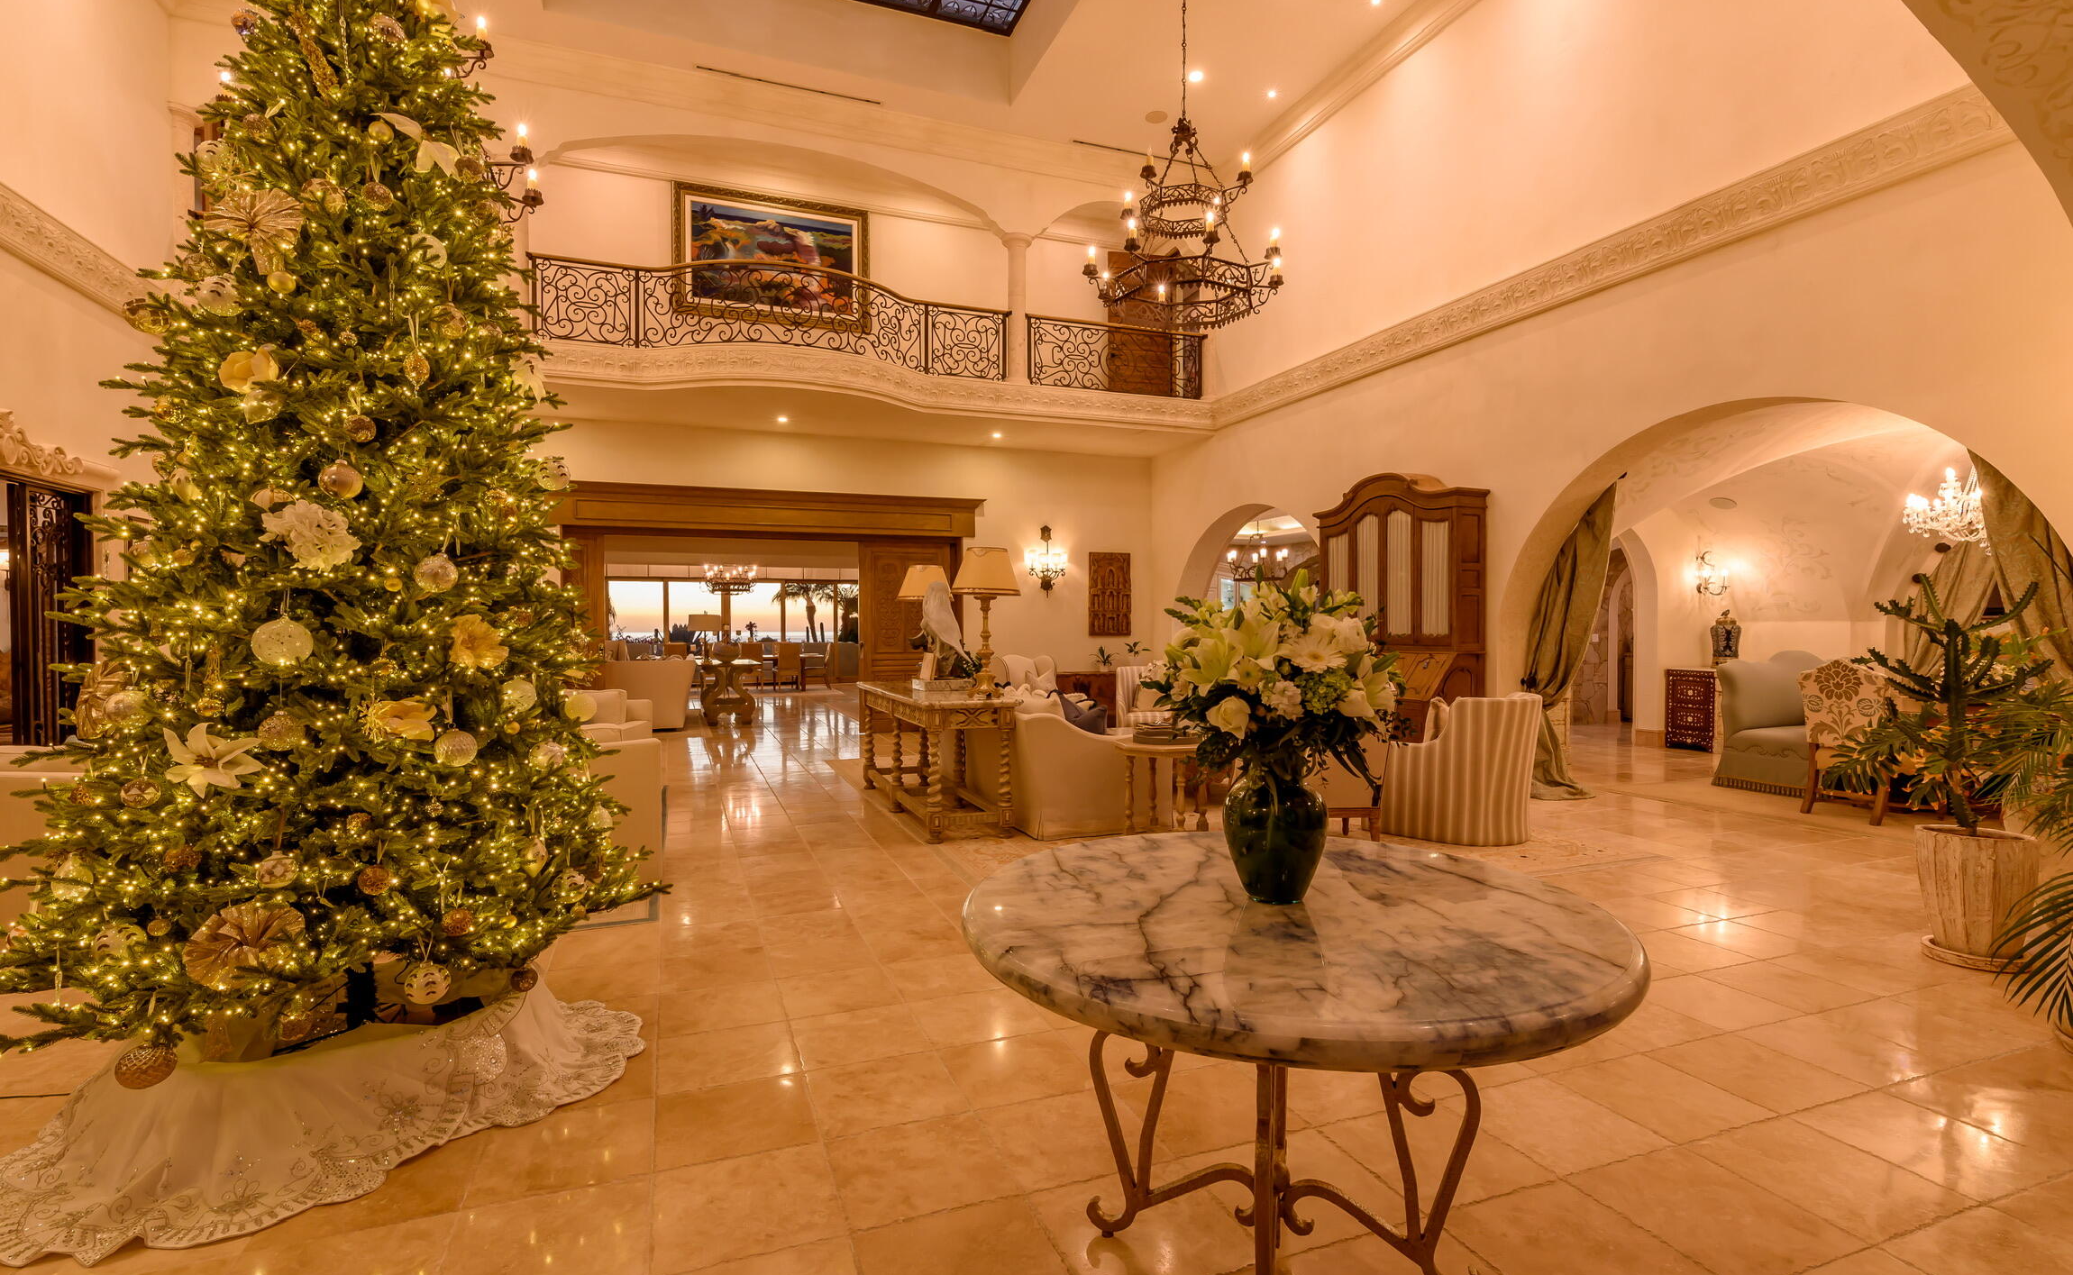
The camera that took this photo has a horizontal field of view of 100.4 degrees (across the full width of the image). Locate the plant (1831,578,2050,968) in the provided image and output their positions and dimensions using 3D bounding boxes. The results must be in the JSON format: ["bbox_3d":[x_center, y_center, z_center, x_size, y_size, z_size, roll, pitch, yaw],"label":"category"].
[{"bbox_3d":[3.635,0.526,3.494,0.576,1.498,0.538,0,0,-19],"label":"plant"}]

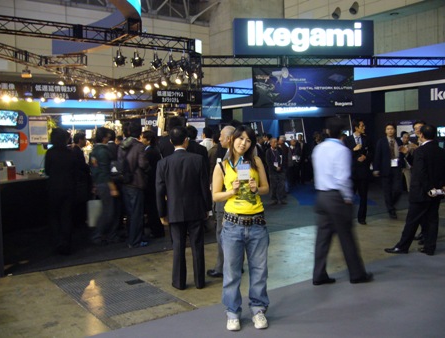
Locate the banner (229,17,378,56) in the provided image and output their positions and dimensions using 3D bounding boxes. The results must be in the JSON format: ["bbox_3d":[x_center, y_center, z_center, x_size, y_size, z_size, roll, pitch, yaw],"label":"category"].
[{"bbox_3d":[2.127,-3.432,11.900,3.620,0.930,0.350,-1,3,-7],"label":"banner"}]

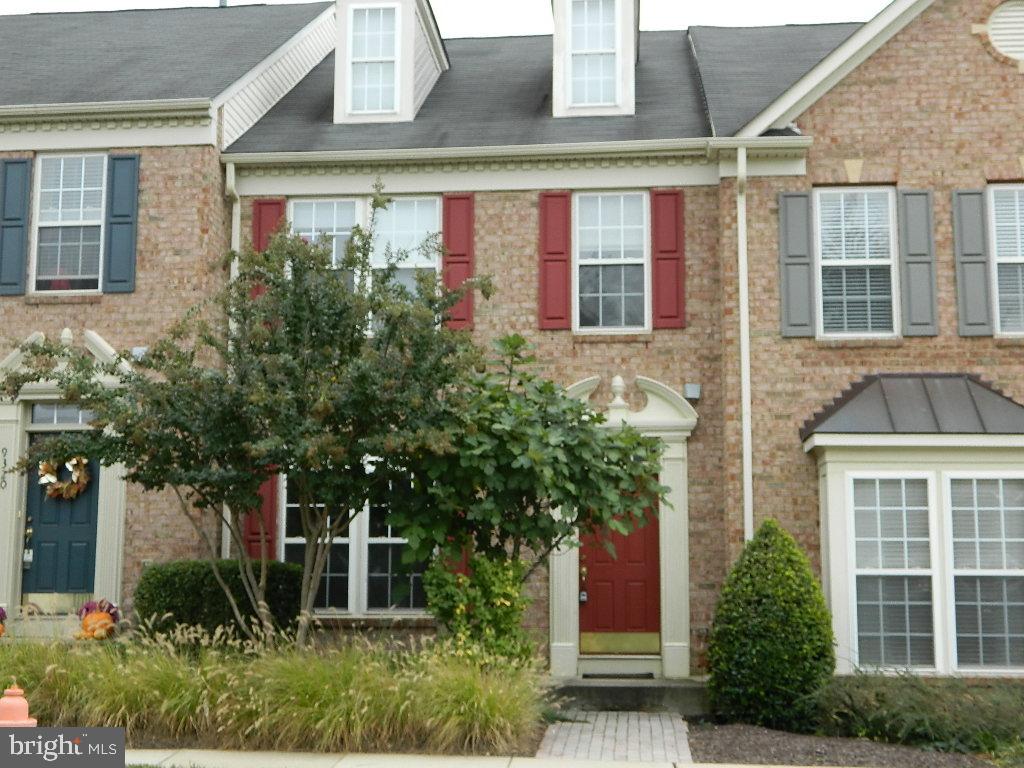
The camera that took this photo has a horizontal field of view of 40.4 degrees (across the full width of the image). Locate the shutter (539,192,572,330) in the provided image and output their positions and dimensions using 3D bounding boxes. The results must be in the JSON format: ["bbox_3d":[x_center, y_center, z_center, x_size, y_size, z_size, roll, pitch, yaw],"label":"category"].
[{"bbox_3d":[0.505,-1.433,16.199,0.390,1.657,0.050,-1,-8,6],"label":"shutter"}]

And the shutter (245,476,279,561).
[{"bbox_3d":[-2.887,1.790,16.061,0.401,1.721,0.050,-1,-8,6],"label":"shutter"}]

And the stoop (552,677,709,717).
[{"bbox_3d":[1.170,3.299,14.733,1.753,0.277,1.400,-1,-8,6],"label":"stoop"}]

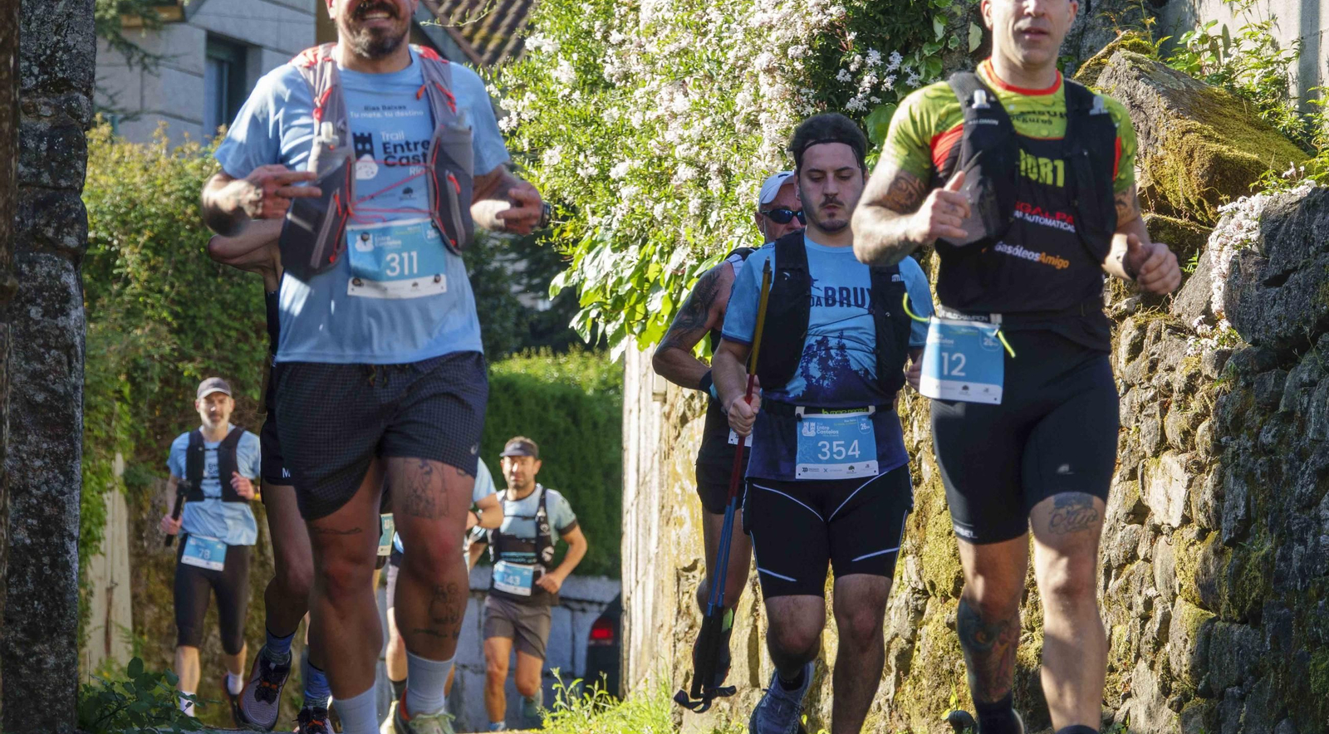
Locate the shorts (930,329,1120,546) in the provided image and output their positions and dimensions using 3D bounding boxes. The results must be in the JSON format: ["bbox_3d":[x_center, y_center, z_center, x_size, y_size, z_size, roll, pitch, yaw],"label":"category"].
[{"bbox_3d":[0.705,0.132,17.150,0.370,0.440,0.340,0,0,-2],"label":"shorts"}]

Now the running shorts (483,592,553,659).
[{"bbox_3d":[-0.742,1.293,44.500,0.360,0.370,0.290,0,-1,7],"label":"running shorts"}]

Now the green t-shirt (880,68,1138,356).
[{"bbox_3d":[0.676,-0.315,17.200,0.490,0.570,0.300,-1,4,-12],"label":"green t-shirt"}]

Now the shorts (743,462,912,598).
[{"bbox_3d":[0.395,0.373,21.200,0.405,0.360,0.310,0,-1,-2],"label":"shorts"}]

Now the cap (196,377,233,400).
[{"bbox_3d":[-2.100,0.102,41.000,0.170,0.120,0.260,0,0,2],"label":"cap"}]

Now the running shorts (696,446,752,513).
[{"bbox_3d":[0.270,0.319,25.500,0.370,0.270,0.280,0,-1,-5],"label":"running shorts"}]

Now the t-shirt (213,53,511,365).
[{"bbox_3d":[-0.604,-0.319,17.550,0.570,0.630,0.310,0,1,-11],"label":"t-shirt"}]

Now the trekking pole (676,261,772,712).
[{"bbox_3d":[0.172,0.285,21.150,0.130,1.100,0.080,8,0,0],"label":"trekking pole"}]

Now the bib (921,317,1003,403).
[{"bbox_3d":[0.579,-0.012,17.100,0.195,0.158,0.030,6,2,33],"label":"bib"}]

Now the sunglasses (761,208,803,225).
[{"bbox_3d":[0.334,-0.408,23.650,0.145,0.046,0.155,0,0,-16],"label":"sunglasses"}]

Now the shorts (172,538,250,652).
[{"bbox_3d":[-2.108,1.042,41.000,0.350,0.580,0.340,0,-1,5],"label":"shorts"}]

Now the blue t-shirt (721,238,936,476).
[{"bbox_3d":[0.399,-0.018,21.400,0.500,0.580,0.300,0,3,-2],"label":"blue t-shirt"}]

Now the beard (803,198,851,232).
[{"bbox_3d":[0.394,-0.365,21.100,0.118,0.085,0.075,0,-1,0],"label":"beard"}]

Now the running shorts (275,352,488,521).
[{"bbox_3d":[-0.566,0.129,17.550,0.420,0.370,0.340,0,-1,-6],"label":"running shorts"}]

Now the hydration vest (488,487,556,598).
[{"bbox_3d":[-0.729,0.883,44.500,0.350,0.540,0.280,0,1,11],"label":"hydration vest"}]

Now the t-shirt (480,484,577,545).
[{"bbox_3d":[-0.653,0.829,42.000,0.480,0.520,0.290,1,4,14],"label":"t-shirt"}]

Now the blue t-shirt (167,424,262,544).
[{"bbox_3d":[-2.096,0.552,41.000,0.460,0.570,0.280,0,1,5],"label":"blue t-shirt"}]

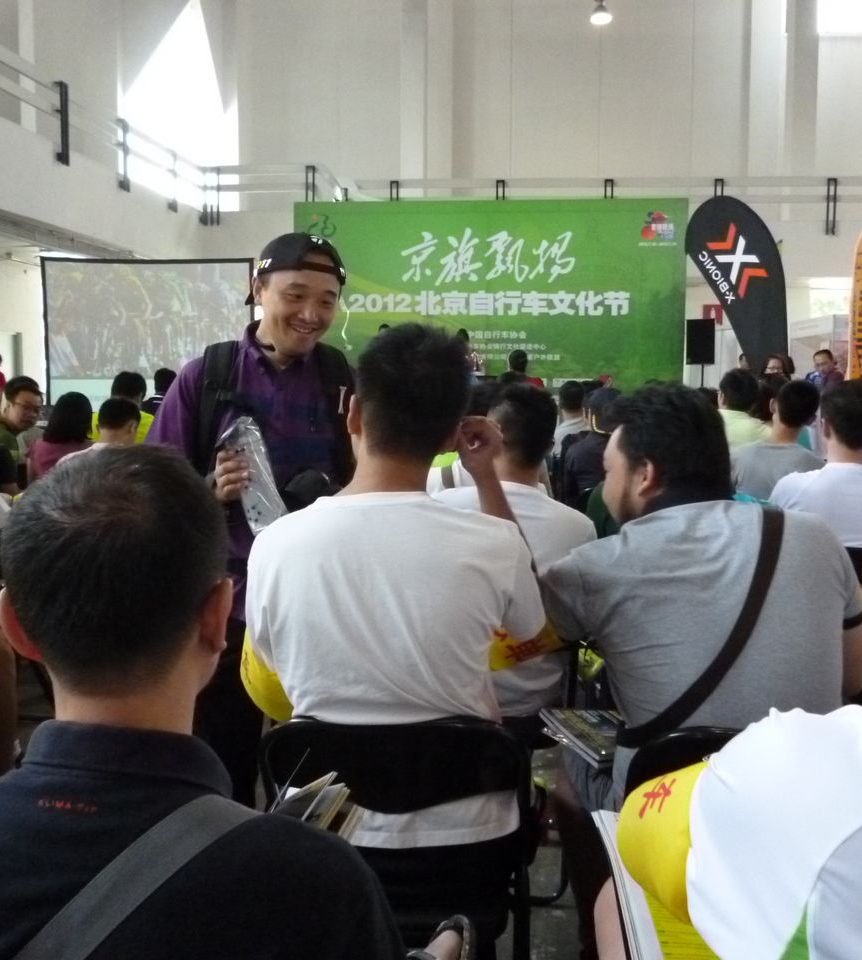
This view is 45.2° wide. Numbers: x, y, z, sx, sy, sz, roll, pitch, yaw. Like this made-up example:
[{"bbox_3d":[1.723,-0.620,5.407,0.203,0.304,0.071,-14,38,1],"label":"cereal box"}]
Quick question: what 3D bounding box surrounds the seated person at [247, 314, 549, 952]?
[{"bbox_3d":[-0.060,0.426,1.901,0.520,1.380,0.750,0,5,0],"label":"seated person"}]

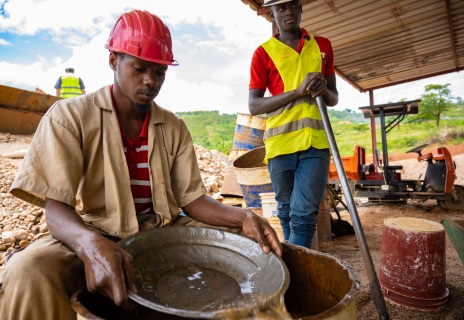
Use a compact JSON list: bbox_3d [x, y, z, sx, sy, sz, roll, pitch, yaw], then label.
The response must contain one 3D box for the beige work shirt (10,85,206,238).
[{"bbox_3d":[-0.395,-0.005,1.135,0.610,0.560,0.380,-4,12,-34],"label":"beige work shirt"}]

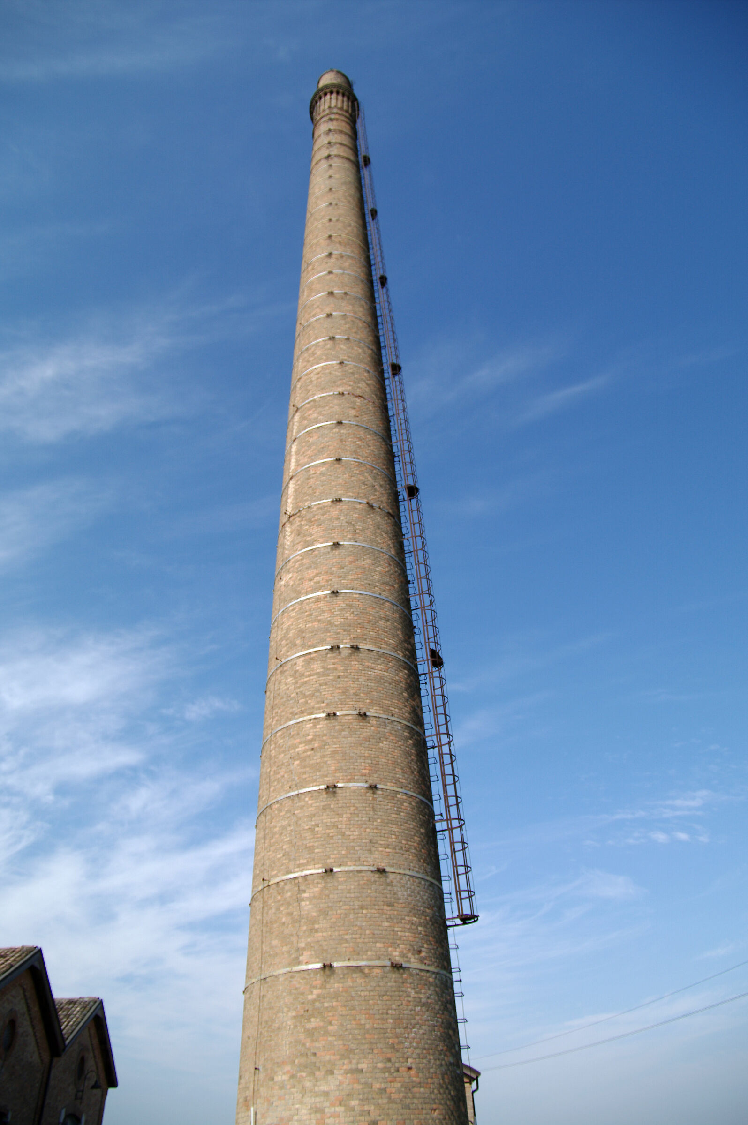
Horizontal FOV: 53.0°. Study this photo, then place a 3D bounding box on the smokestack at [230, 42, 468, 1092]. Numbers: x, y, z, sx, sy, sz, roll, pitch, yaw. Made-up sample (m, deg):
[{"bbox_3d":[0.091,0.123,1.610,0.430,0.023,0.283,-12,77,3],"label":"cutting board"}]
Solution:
[{"bbox_3d":[-1.320,-7.930,27.060,4.010,50.100,4.010,-1,-40,-2],"label":"smokestack"}]

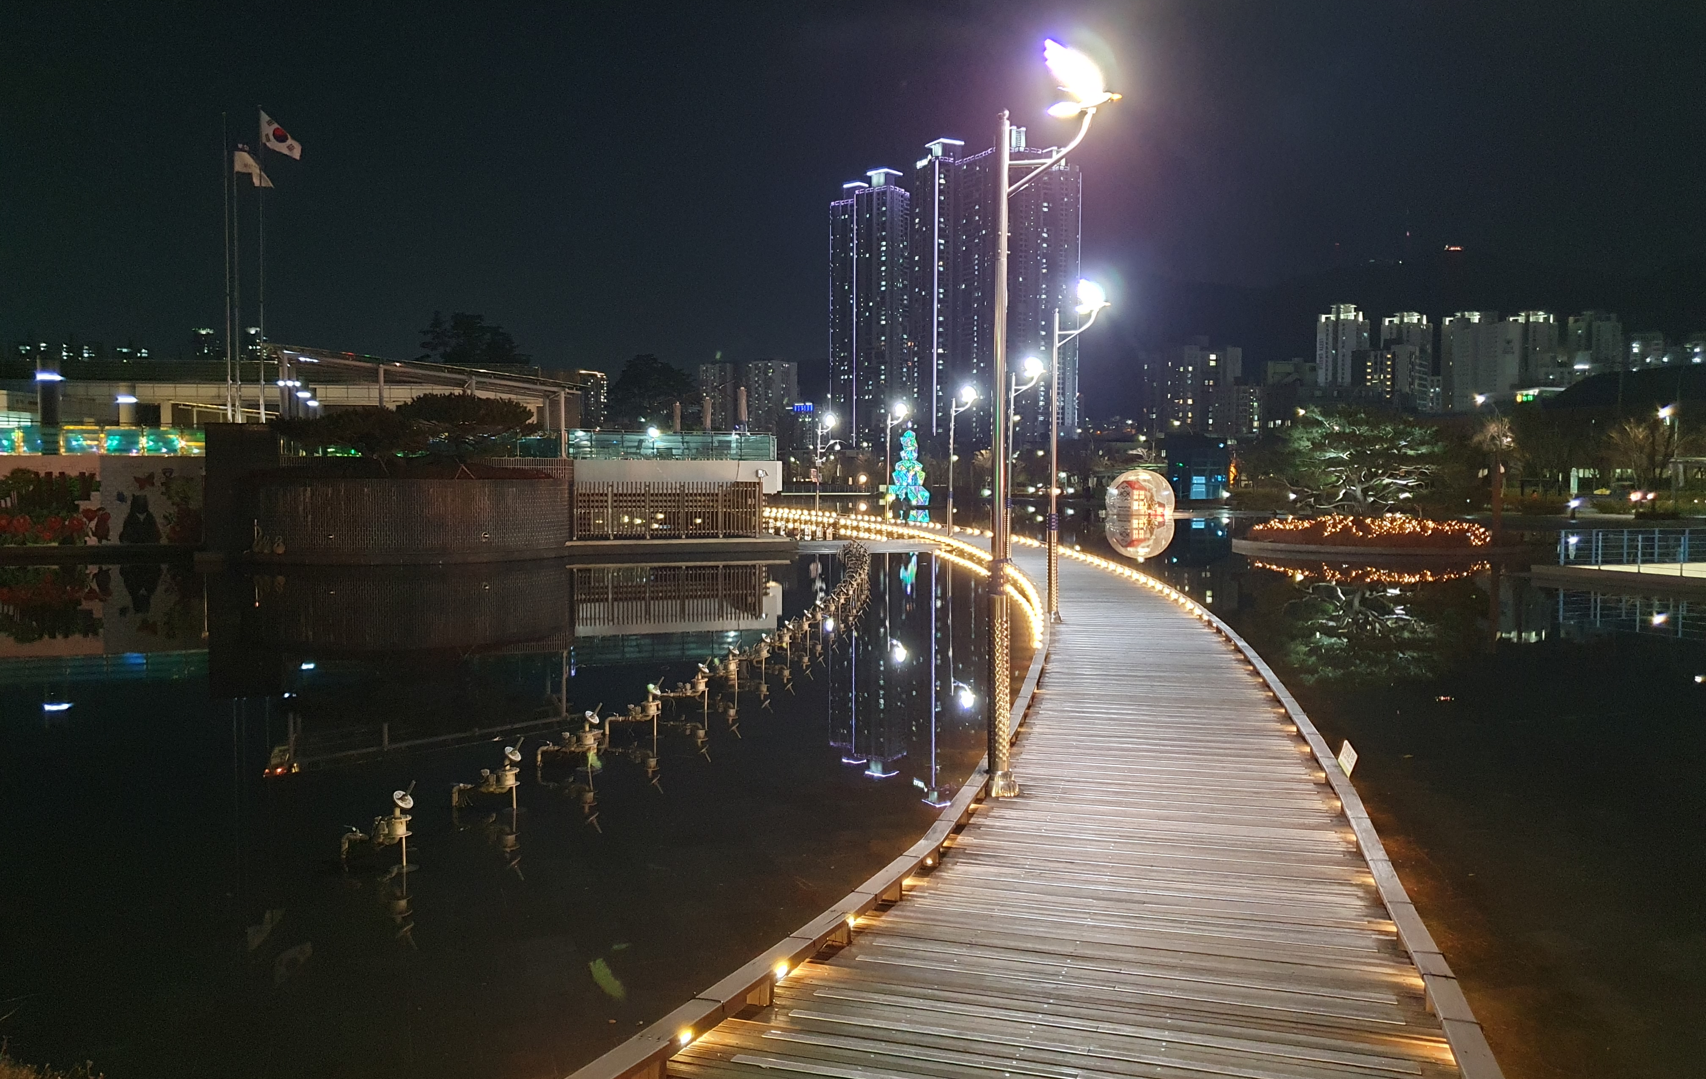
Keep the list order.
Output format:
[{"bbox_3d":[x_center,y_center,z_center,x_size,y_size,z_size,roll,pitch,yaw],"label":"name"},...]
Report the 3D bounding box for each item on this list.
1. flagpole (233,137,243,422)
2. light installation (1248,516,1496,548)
[{"bbox_3d":[-13.934,-5.815,29.059,0.130,6.500,0.130,0,3,0],"label":"flagpole"},{"bbox_3d":[13.389,-0.318,33.199,6.228,0.640,5.536,0,3,0],"label":"light installation"}]

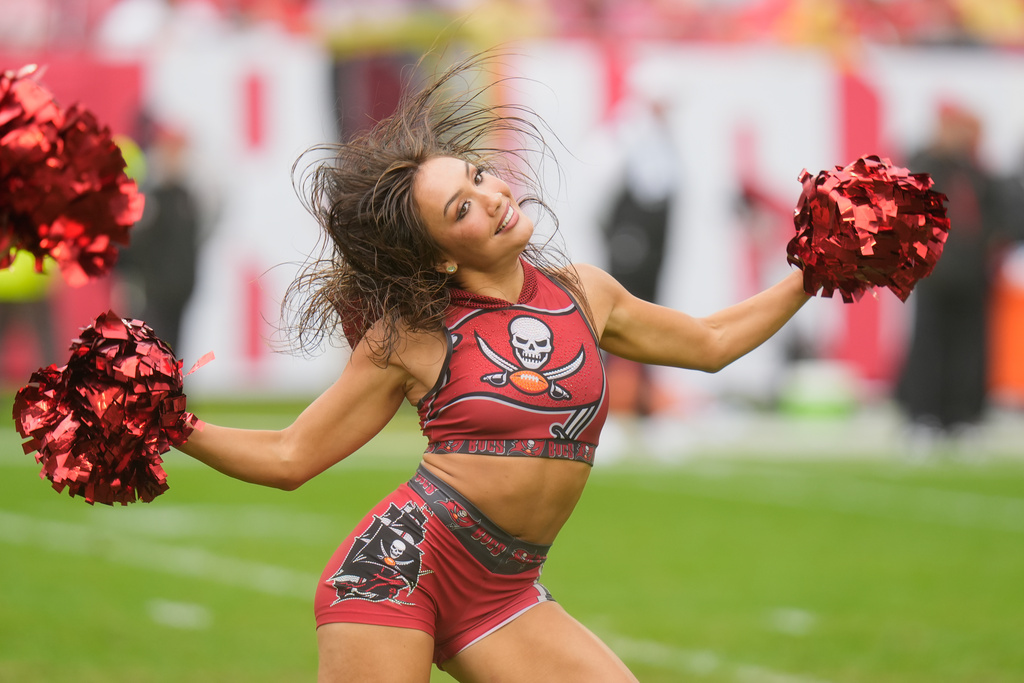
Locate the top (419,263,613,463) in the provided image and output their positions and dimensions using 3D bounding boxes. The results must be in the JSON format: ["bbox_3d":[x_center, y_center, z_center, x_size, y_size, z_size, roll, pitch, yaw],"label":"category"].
[{"bbox_3d":[0.002,0.033,18.000,0.300,0.325,0.240,3,-4,-20],"label":"top"}]

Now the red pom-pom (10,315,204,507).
[{"bbox_3d":[-0.639,0.105,17.900,0.290,0.300,0.280,0,1,0],"label":"red pom-pom"}]

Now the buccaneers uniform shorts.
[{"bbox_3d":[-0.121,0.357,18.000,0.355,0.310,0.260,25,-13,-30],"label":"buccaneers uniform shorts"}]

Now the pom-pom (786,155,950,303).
[{"bbox_3d":[0.567,-0.178,18.100,0.260,0.240,0.250,0,1,0],"label":"pom-pom"}]

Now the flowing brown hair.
[{"bbox_3d":[-0.120,-0.214,18.050,0.470,0.490,0.360,0,1,-15],"label":"flowing brown hair"}]

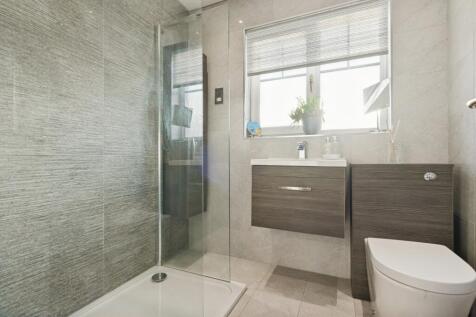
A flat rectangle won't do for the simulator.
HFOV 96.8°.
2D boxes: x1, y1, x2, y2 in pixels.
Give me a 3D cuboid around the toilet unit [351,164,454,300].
[{"bbox_3d":[1.017,0.468,1.381,0.500,0.860,0.231,0,0,22],"label":"toilet unit"}]

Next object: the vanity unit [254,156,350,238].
[{"bbox_3d":[0.440,0.267,1.552,0.589,0.430,0.347,0,0,22],"label":"vanity unit"}]

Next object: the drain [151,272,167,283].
[{"bbox_3d":[-0.577,0.878,1.557,0.114,0.014,0.114,0,0,0],"label":"drain"}]

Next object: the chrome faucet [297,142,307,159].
[{"bbox_3d":[0.483,-0.057,1.595,0.048,0.140,0.140,0,0,22],"label":"chrome faucet"}]

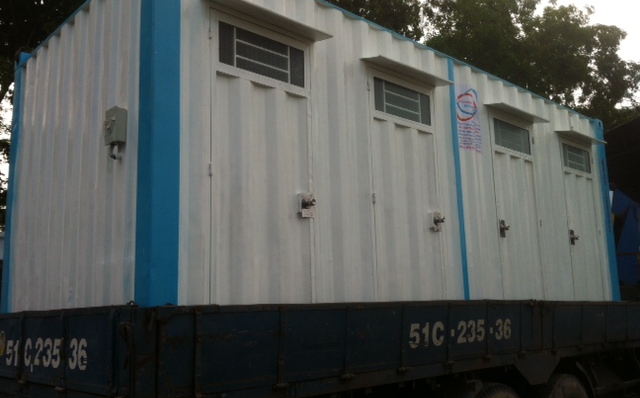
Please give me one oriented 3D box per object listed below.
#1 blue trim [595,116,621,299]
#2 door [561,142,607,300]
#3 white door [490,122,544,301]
[{"bbox_3d":[3.381,0.261,7.639,0.200,2.450,0.120,8,-15,-42],"label":"blue trim"},{"bbox_3d":[2.891,0.310,7.109,0.750,1.940,0.065,8,-15,-42],"label":"door"},{"bbox_3d":[1.889,0.156,6.188,0.780,1.950,0.065,8,-15,-42],"label":"white door"}]

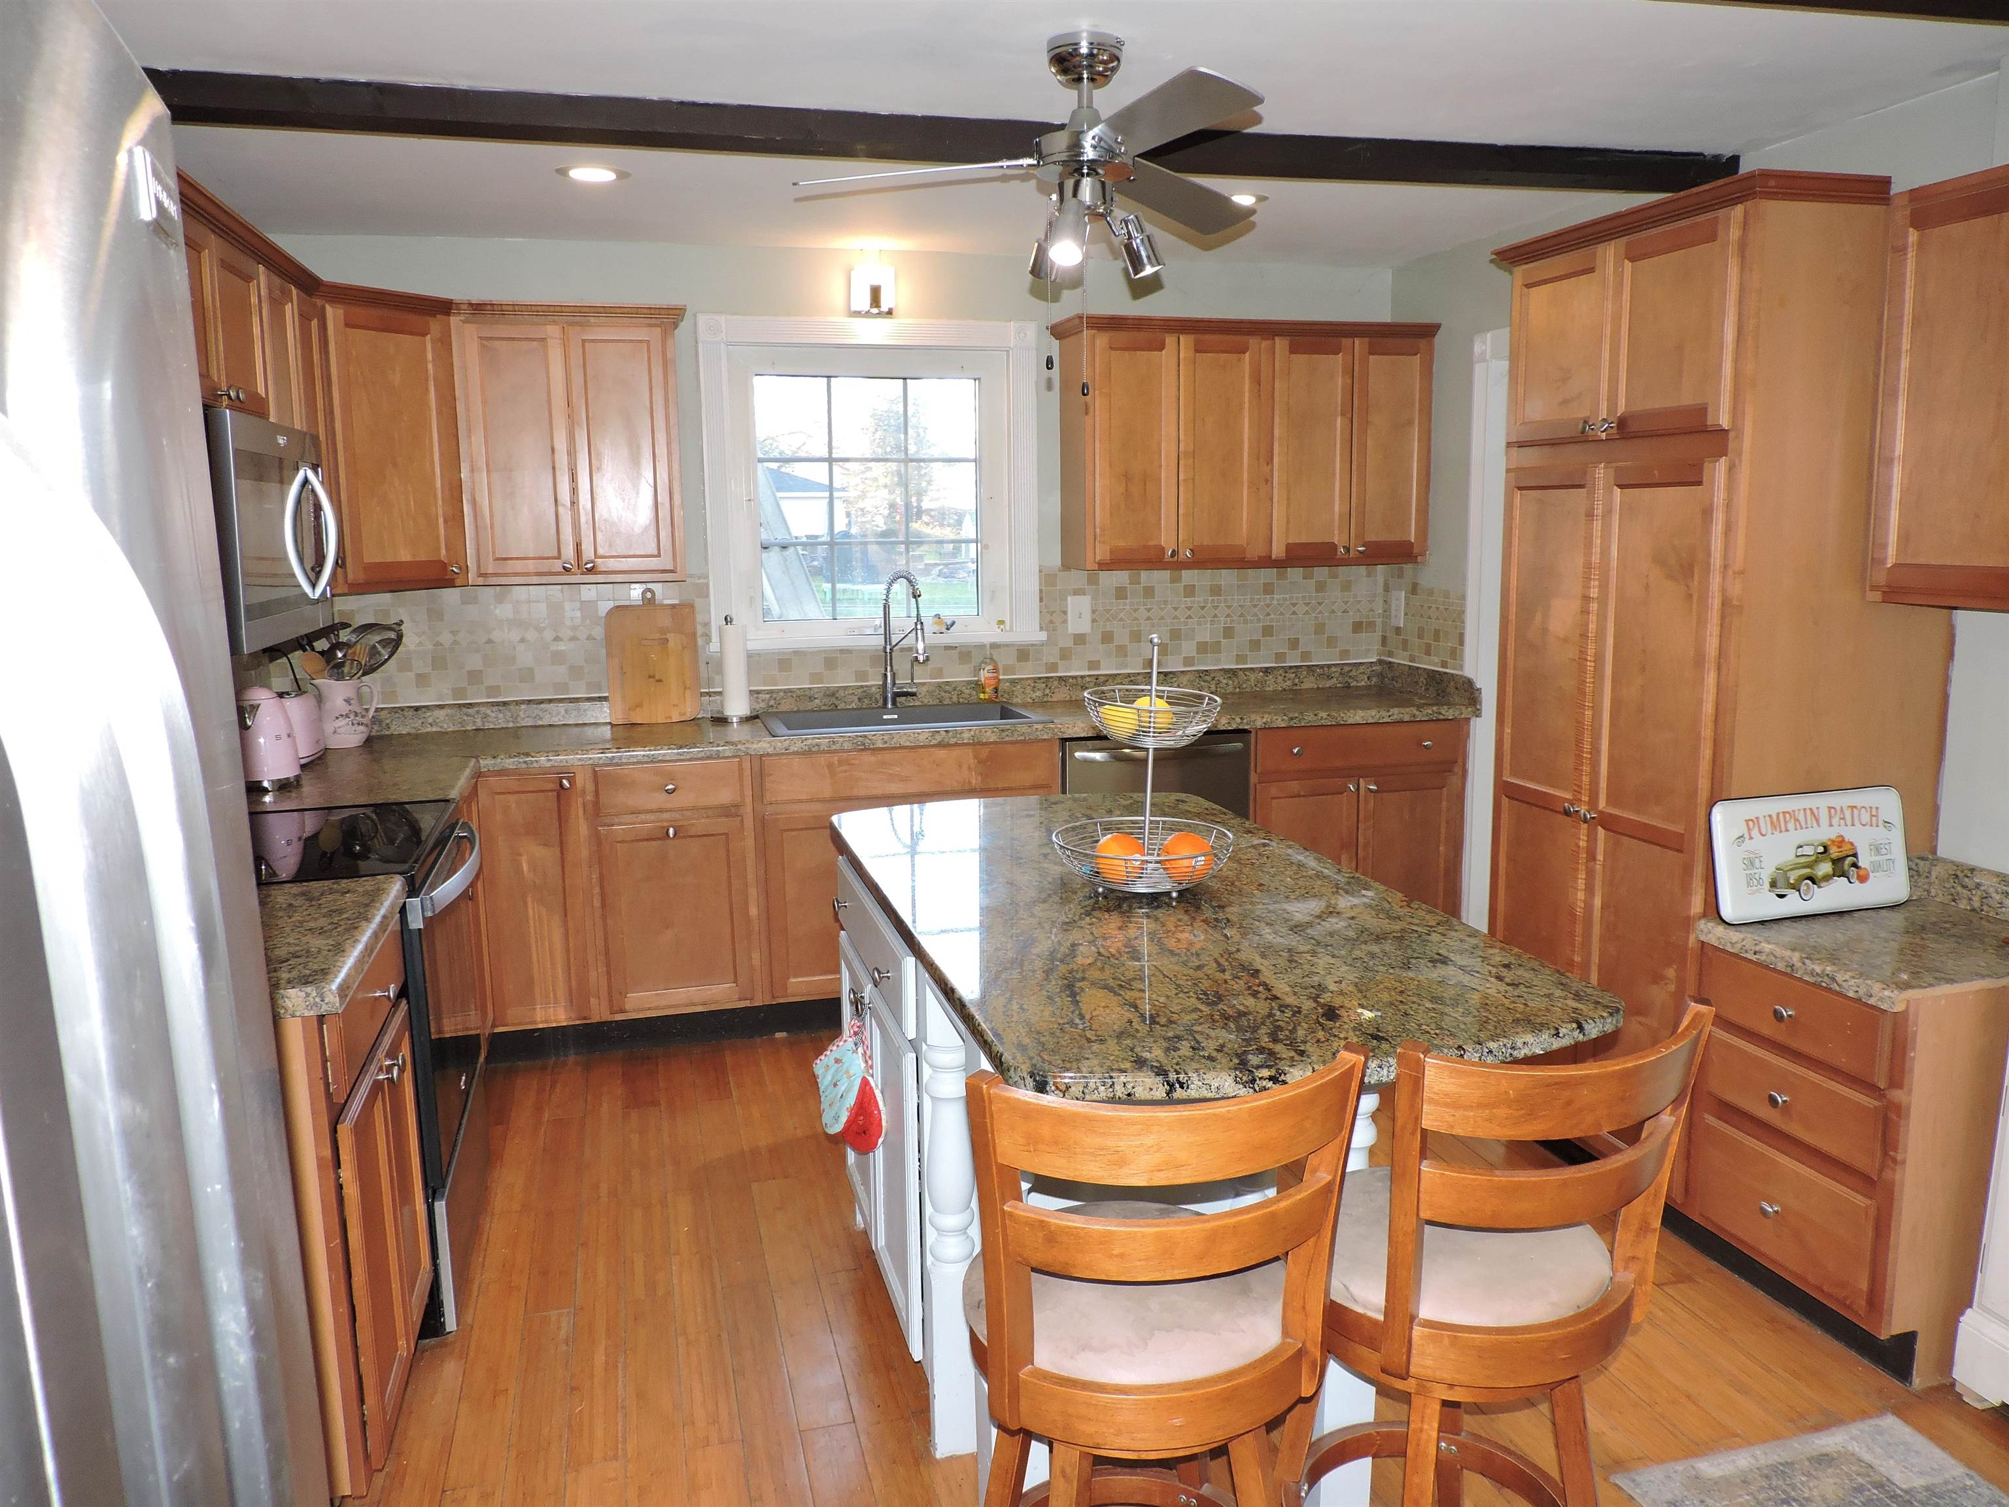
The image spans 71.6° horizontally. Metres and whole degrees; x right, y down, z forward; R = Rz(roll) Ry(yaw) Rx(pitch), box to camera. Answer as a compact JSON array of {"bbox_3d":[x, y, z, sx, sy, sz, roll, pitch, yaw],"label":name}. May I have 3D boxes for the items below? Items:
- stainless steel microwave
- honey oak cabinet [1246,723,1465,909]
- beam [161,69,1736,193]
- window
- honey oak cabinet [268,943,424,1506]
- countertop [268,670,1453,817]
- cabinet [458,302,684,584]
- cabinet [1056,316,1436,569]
[{"bbox_3d":[-1.618,-0.429,2.719,0.425,0.427,0.752,-3,10,-15],"label":"stainless steel microwave"},{"bbox_3d":[1.102,0.256,4.897,0.785,0.816,0.630,-3,10,-15],"label":"honey oak cabinet"},{"bbox_3d":[0.006,-1.315,3.014,3.635,0.069,0.151,-3,11,-14],"label":"beam"},{"bbox_3d":[-0.424,-0.890,4.619,1.140,1.052,0.120,-3,11,-14],"label":"window"},{"bbox_3d":[-1.352,0.749,2.318,0.635,0.834,0.615,-3,11,-14],"label":"honey oak cabinet"},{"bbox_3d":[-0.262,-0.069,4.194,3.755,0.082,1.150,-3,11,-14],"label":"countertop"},{"bbox_3d":[-1.284,-0.916,4.189,0.632,0.790,0.360,-3,11,-14],"label":"cabinet"},{"bbox_3d":[0.816,-1.044,4.748,1.275,0.804,0.360,-3,10,-15],"label":"cabinet"}]

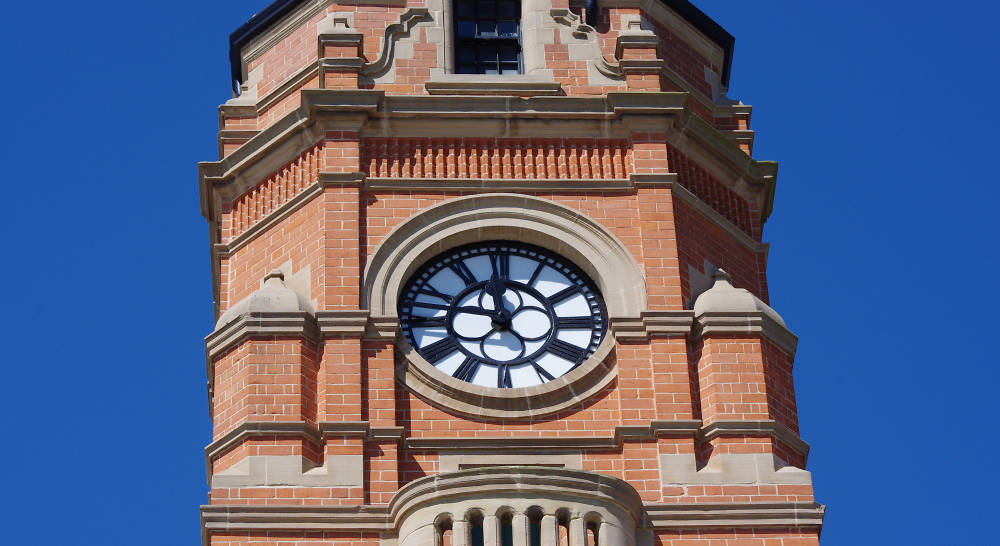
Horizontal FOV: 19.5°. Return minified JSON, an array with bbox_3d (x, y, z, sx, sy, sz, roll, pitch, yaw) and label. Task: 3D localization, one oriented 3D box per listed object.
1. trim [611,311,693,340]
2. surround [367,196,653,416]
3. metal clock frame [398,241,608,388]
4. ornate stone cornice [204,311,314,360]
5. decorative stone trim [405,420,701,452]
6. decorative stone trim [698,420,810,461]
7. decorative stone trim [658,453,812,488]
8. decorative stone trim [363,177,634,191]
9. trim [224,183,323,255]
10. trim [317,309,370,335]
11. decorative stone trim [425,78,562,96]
[{"bbox_3d":[1.036,0.371,19.801,0.580,0.165,0.160,0,-42,-3],"label":"trim"},{"bbox_3d":[0.039,0.257,19.982,1.950,1.950,0.260,0,-42,-3],"label":"surround"},{"bbox_3d":[0.031,0.318,19.632,1.440,1.440,0.110,0,-38,-4],"label":"metal clock frame"},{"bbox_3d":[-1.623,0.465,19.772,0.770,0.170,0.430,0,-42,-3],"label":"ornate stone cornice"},{"bbox_3d":[0.349,1.066,18.923,1.910,0.078,0.250,0,-38,-4],"label":"decorative stone trim"},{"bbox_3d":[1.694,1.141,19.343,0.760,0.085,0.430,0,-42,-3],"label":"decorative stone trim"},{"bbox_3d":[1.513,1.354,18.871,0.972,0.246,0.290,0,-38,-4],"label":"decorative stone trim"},{"bbox_3d":[-0.006,-0.623,20.654,1.930,0.070,0.075,0,-42,-3],"label":"decorative stone trim"},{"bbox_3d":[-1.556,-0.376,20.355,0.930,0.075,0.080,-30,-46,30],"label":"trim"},{"bbox_3d":[-1.042,0.363,19.284,0.365,0.162,0.140,0,-38,-4],"label":"trim"},{"bbox_3d":[-0.048,-1.346,21.360,1.000,0.085,0.100,0,-42,-3],"label":"decorative stone trim"}]

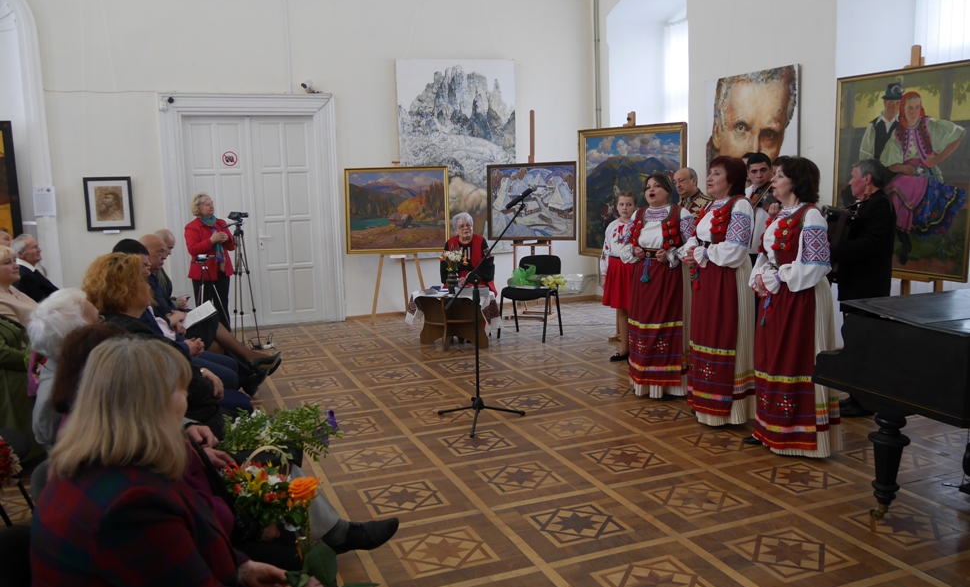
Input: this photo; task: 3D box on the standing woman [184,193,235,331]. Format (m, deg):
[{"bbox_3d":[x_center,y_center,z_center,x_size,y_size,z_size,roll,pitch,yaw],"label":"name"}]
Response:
[{"bbox_3d":[-2.887,-0.278,8.280,0.350,1.564,0.470,4,10,35],"label":"standing woman"}]

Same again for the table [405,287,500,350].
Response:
[{"bbox_3d":[-0.309,0.250,7.690,0.950,0.540,0.580,2,8,22],"label":"table"}]

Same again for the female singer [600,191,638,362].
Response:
[{"bbox_3d":[1.187,-0.154,6.870,0.420,1.484,0.300,3,9,30],"label":"female singer"}]

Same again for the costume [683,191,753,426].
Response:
[{"bbox_3d":[1.531,0.086,5.120,0.440,1.428,0.490,-5,9,-26],"label":"costume"}]

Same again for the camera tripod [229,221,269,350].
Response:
[{"bbox_3d":[-2.400,-0.105,7.860,0.380,1.309,0.360,2,9,25],"label":"camera tripod"}]

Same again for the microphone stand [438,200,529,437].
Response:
[{"bbox_3d":[-0.010,0.127,5.140,0.620,1.463,0.520,-1,8,2],"label":"microphone stand"}]

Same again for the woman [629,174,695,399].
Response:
[{"bbox_3d":[1.294,-0.063,5.750,0.500,1.602,0.420,5,10,40],"label":"woman"}]

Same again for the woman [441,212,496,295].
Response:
[{"bbox_3d":[-0.192,-0.176,8.120,0.580,1.260,0.750,-1,8,4],"label":"woman"}]

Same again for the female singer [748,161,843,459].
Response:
[{"bbox_3d":[1.793,0.057,4.530,0.440,1.672,0.500,-5,8,-20],"label":"female singer"}]

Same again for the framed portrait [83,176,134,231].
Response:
[{"bbox_3d":[-4.040,-0.965,8.460,0.467,0.570,0.040,-4,8,-18],"label":"framed portrait"}]

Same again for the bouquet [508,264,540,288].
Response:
[{"bbox_3d":[0.408,-0.176,8.100,0.330,0.250,0.280,1,8,15],"label":"bouquet"}]

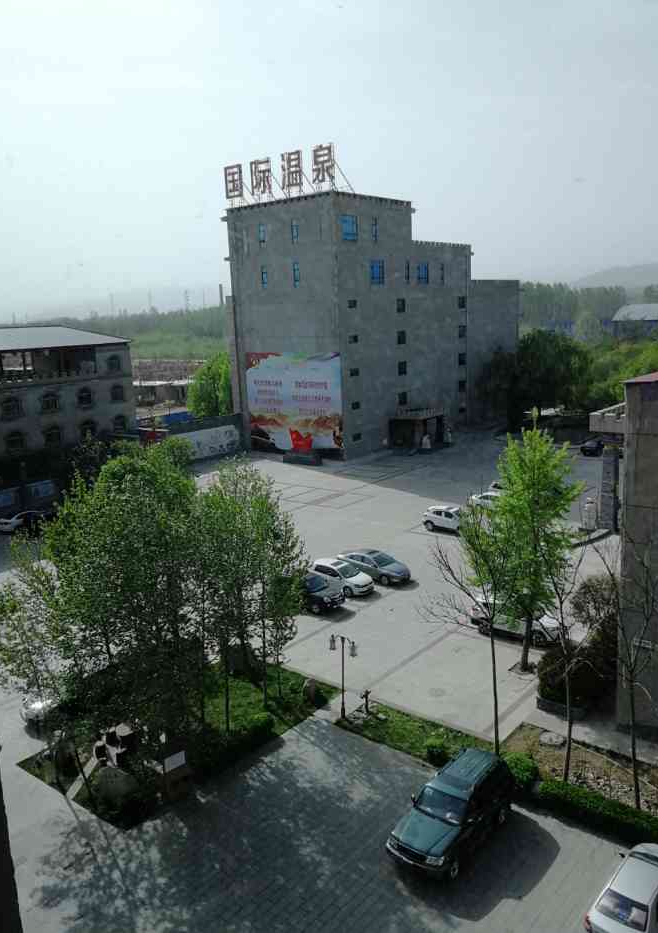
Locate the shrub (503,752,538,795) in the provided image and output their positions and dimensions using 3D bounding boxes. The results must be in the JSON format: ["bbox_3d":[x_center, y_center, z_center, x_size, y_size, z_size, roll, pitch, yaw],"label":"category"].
[{"bbox_3d":[6.155,9.835,23.393,1.200,1.150,1.200,-3,11,0],"label":"shrub"}]

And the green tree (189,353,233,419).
[{"bbox_3d":[-14.697,-8.401,91.033,6.000,11.700,6.000,-3,12,0],"label":"green tree"}]

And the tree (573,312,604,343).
[{"bbox_3d":[84.425,-44.384,236.780,9.800,13.500,9.800,-3,12,0],"label":"tree"}]

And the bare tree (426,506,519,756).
[{"bbox_3d":[4.866,5.696,24.176,3.200,9.100,3.000,-3,11,0],"label":"bare tree"}]

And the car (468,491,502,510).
[{"bbox_3d":[13.115,2.685,55.921,4.550,1.470,1.790,7,15,40],"label":"car"}]

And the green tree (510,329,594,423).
[{"bbox_3d":[30.004,-11.783,98.144,10.800,12.600,9.500,-3,11,0],"label":"green tree"}]

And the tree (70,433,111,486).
[{"bbox_3d":[-23.217,-0.831,70.552,4.000,6.000,4.000,-3,12,0],"label":"tree"}]

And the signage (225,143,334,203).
[{"bbox_3d":[-5.799,-32.280,80.803,15.900,4.100,0.500,6,14,38],"label":"signage"}]

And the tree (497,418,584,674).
[{"bbox_3d":[8.757,3.502,30.422,3.600,10.600,3.600,-3,12,0],"label":"tree"}]

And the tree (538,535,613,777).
[{"bbox_3d":[7.726,6.211,22.906,2.500,8.300,2.400,-3,11,0],"label":"tree"}]

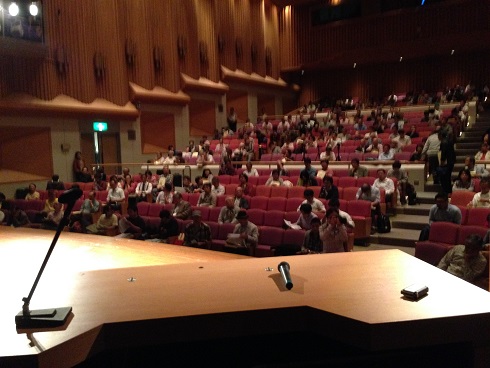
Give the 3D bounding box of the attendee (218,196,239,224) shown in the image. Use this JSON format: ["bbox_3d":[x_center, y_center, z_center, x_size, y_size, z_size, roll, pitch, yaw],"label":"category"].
[{"bbox_3d":[-0.403,0.891,10.552,0.520,1.180,0.720,0,4,24],"label":"attendee"}]

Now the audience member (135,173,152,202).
[{"bbox_3d":[-3.307,0.273,15.060,0.520,1.210,0.740,-1,4,10],"label":"audience member"}]

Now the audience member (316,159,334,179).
[{"bbox_3d":[2.274,-0.125,13.508,0.520,1.160,0.720,1,5,32],"label":"audience member"}]

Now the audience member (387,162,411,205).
[{"bbox_3d":[4.025,-0.053,12.267,0.550,1.090,0.780,0,4,20],"label":"audience member"}]

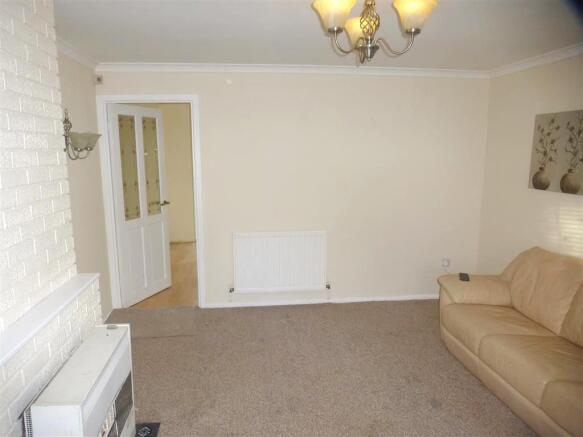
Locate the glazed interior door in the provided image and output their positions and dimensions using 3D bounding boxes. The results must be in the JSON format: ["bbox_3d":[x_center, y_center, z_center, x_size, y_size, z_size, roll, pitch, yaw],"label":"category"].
[{"bbox_3d":[-1.537,-0.134,4.168,0.042,1.972,0.765,3,10,20],"label":"glazed interior door"}]

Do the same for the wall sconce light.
[{"bbox_3d":[-1.542,-0.606,2.930,0.250,0.355,0.340,-1,9,-6],"label":"wall sconce light"}]

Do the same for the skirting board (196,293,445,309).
[{"bbox_3d":[0.501,0.846,4.196,2.735,0.060,0.018,-1,9,-6],"label":"skirting board"}]

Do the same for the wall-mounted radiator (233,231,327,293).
[{"bbox_3d":[-0.111,0.430,4.026,0.915,0.601,0.090,-1,9,-6],"label":"wall-mounted radiator"}]

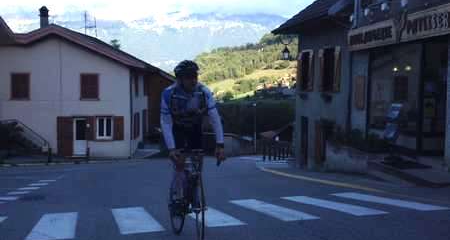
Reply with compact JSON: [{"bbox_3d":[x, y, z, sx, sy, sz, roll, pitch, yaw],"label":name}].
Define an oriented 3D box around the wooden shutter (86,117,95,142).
[{"bbox_3d":[-7.388,0.480,33.500,0.500,1.310,0.060,0,3,-3],"label":"wooden shutter"}]

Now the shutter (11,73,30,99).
[{"bbox_3d":[-11.180,-1.871,33.200,1.030,1.400,0.060,0,3,-3],"label":"shutter"}]

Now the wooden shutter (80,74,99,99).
[{"bbox_3d":[-7.471,-1.850,33.500,1.000,1.360,0.060,0,3,-3],"label":"wooden shutter"}]

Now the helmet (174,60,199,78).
[{"bbox_3d":[-0.392,-0.514,6.170,0.220,0.175,0.270,-1,3,-19],"label":"helmet"}]

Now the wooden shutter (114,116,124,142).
[{"bbox_3d":[-5.854,0.482,33.600,0.550,1.310,0.060,0,3,-3],"label":"wooden shutter"}]

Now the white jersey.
[{"bbox_3d":[-0.332,-0.046,6.200,0.620,0.680,0.480,-1,3,-15],"label":"white jersey"}]

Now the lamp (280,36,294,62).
[{"bbox_3d":[2.163,-2.475,21.000,0.460,0.820,0.420,0,3,-9],"label":"lamp"}]

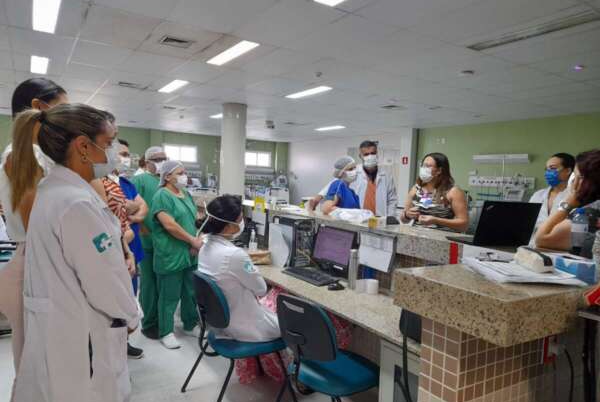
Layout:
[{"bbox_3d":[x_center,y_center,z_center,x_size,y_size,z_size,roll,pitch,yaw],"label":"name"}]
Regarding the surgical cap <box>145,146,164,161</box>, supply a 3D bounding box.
[{"bbox_3d":[-1.298,-0.423,3.880,0.200,0.135,0.170,3,2,22],"label":"surgical cap"}]

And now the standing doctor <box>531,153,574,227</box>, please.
[{"bbox_3d":[1.733,0.517,2.850,0.320,1.670,0.470,0,3,-38],"label":"standing doctor"}]

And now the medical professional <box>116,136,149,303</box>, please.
[{"bbox_3d":[-1.362,0.375,3.270,0.350,1.690,0.470,3,2,18],"label":"medical professional"}]

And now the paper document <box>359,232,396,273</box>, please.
[{"bbox_3d":[0.466,0.316,2.707,0.020,0.210,0.290,1,3,-31],"label":"paper document"}]

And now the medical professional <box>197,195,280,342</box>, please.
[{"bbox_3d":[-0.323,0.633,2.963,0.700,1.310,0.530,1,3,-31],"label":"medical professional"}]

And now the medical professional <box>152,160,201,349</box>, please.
[{"bbox_3d":[-1.053,0.434,3.710,0.350,1.560,0.450,3,2,21],"label":"medical professional"}]

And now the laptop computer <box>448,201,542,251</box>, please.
[{"bbox_3d":[1.131,0.122,2.548,0.368,0.253,0.338,2,2,-13],"label":"laptop computer"}]

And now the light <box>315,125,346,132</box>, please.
[{"bbox_3d":[0.822,-2.027,12.076,0.230,0.070,1.220,1,3,-31],"label":"light"}]

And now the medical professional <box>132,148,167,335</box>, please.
[{"bbox_3d":[-1.323,0.366,3.978,0.340,1.730,0.520,3,3,6],"label":"medical professional"}]

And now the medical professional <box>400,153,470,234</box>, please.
[{"bbox_3d":[1.016,0.479,3.250,0.360,1.660,0.450,0,3,-37],"label":"medical professional"}]

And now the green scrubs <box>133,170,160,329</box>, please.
[{"bbox_3d":[-1.327,0.471,3.984,0.320,1.420,0.500,3,3,6],"label":"green scrubs"}]

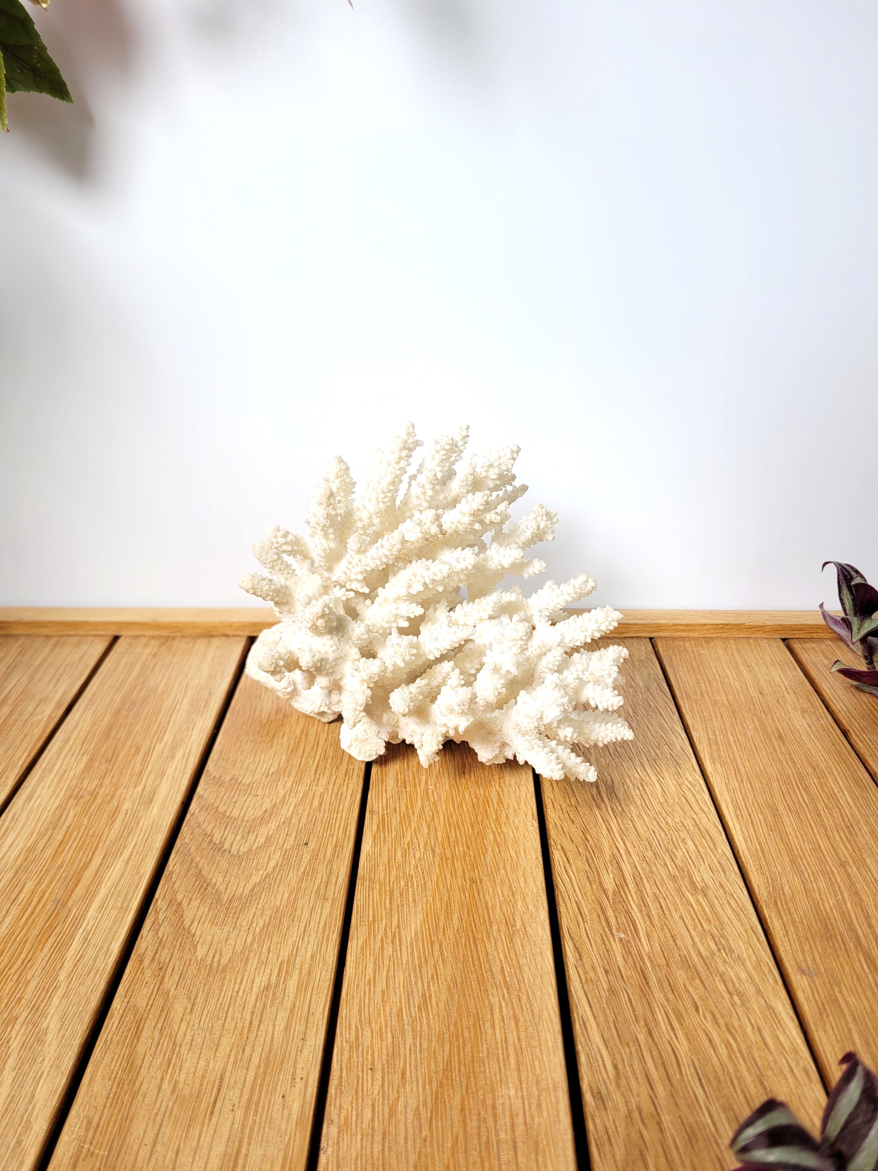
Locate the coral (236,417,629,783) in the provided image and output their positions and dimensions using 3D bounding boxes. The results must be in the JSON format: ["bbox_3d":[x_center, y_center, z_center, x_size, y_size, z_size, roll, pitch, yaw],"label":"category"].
[{"bbox_3d":[0.003,-0.001,0.453,0.188,0.152,0.120,4,28,7],"label":"coral"}]

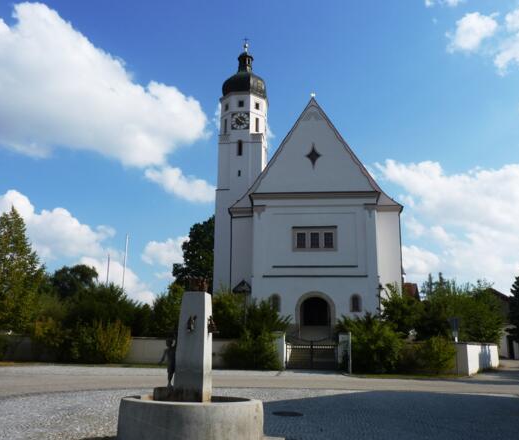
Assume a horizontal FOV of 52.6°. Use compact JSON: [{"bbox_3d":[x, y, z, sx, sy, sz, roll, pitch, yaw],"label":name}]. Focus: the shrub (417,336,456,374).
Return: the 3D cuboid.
[{"bbox_3d":[8.486,6.479,25.201,1.920,1.740,1.700,-1,-13,7],"label":"shrub"}]

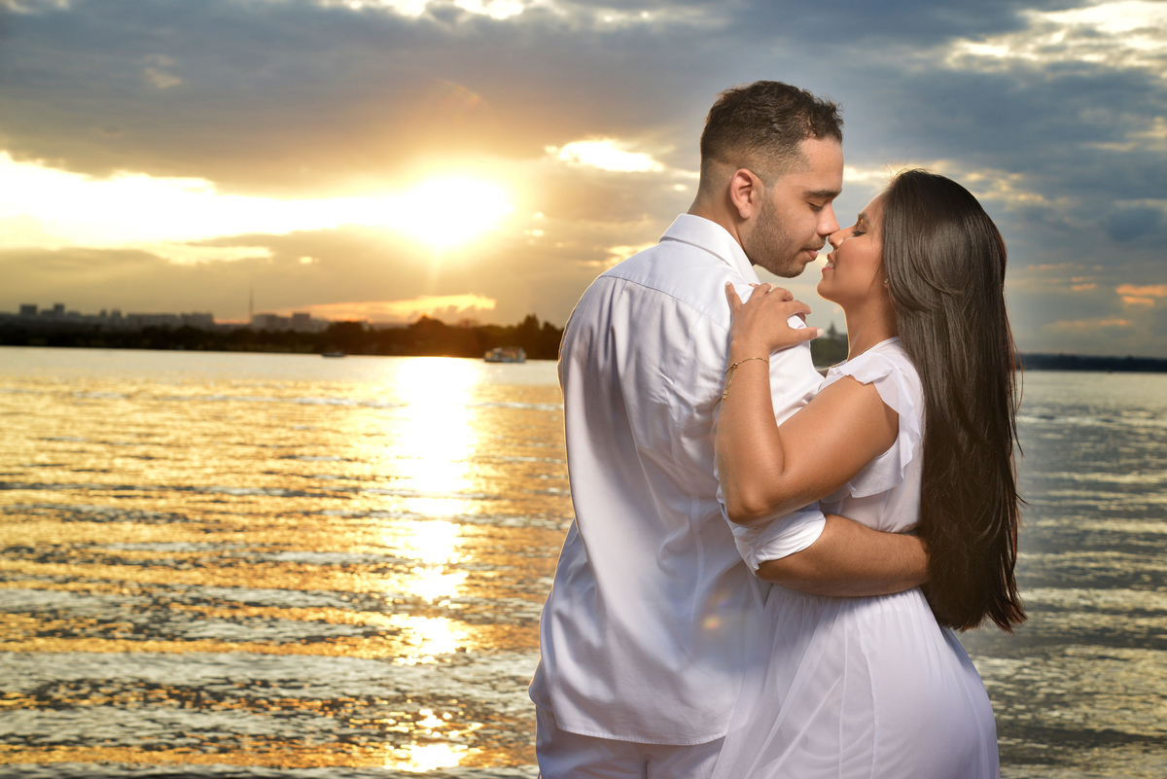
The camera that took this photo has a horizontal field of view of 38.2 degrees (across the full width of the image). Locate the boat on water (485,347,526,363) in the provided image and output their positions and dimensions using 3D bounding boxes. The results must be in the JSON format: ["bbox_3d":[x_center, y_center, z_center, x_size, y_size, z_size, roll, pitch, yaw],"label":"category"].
[{"bbox_3d":[-22.230,-9.745,480.000,11.000,4.500,3.900,2,1,10],"label":"boat on water"}]

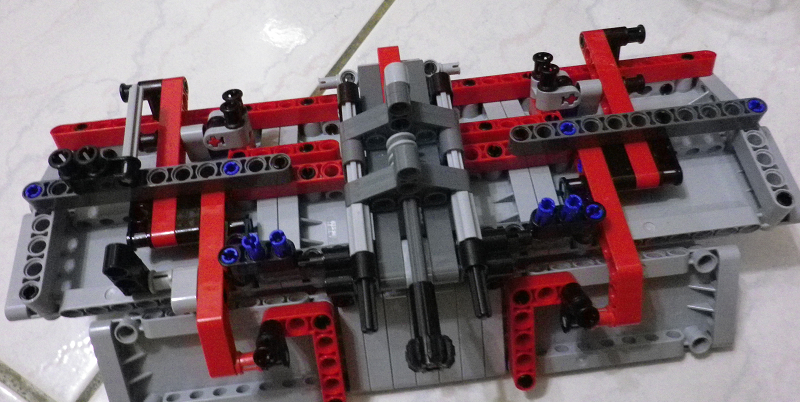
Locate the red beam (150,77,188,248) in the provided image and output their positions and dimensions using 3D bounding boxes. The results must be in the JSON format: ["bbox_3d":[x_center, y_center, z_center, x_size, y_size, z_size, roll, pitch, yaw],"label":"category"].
[{"bbox_3d":[-0.081,-0.016,0.232,0.008,0.007,0.071,-7,60,-2],"label":"red beam"}]

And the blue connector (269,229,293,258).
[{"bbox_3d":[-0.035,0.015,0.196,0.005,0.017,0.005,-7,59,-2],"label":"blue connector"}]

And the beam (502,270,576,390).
[{"bbox_3d":[0.048,0.043,0.216,0.023,0.039,0.008,-7,20,-1],"label":"beam"}]

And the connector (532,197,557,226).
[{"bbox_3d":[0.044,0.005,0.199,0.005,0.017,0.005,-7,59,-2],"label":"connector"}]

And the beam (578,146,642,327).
[{"bbox_3d":[0.068,0.008,0.216,0.008,0.020,0.065,-7,60,-2],"label":"beam"}]

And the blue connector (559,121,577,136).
[{"bbox_3d":[0.056,-0.019,0.224,0.006,0.019,0.006,-7,58,-2],"label":"blue connector"}]

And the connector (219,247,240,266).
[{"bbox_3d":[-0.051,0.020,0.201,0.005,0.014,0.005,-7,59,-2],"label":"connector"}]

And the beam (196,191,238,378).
[{"bbox_3d":[-0.059,0.023,0.212,0.008,0.020,0.065,-7,60,-2],"label":"beam"}]

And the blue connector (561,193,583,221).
[{"bbox_3d":[0.052,0.005,0.200,0.006,0.019,0.006,-7,58,-2],"label":"blue connector"}]

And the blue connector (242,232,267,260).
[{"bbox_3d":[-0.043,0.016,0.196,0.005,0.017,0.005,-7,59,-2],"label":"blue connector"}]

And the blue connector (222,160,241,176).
[{"bbox_3d":[-0.055,-0.006,0.220,0.006,0.019,0.006,-7,58,-2],"label":"blue connector"}]

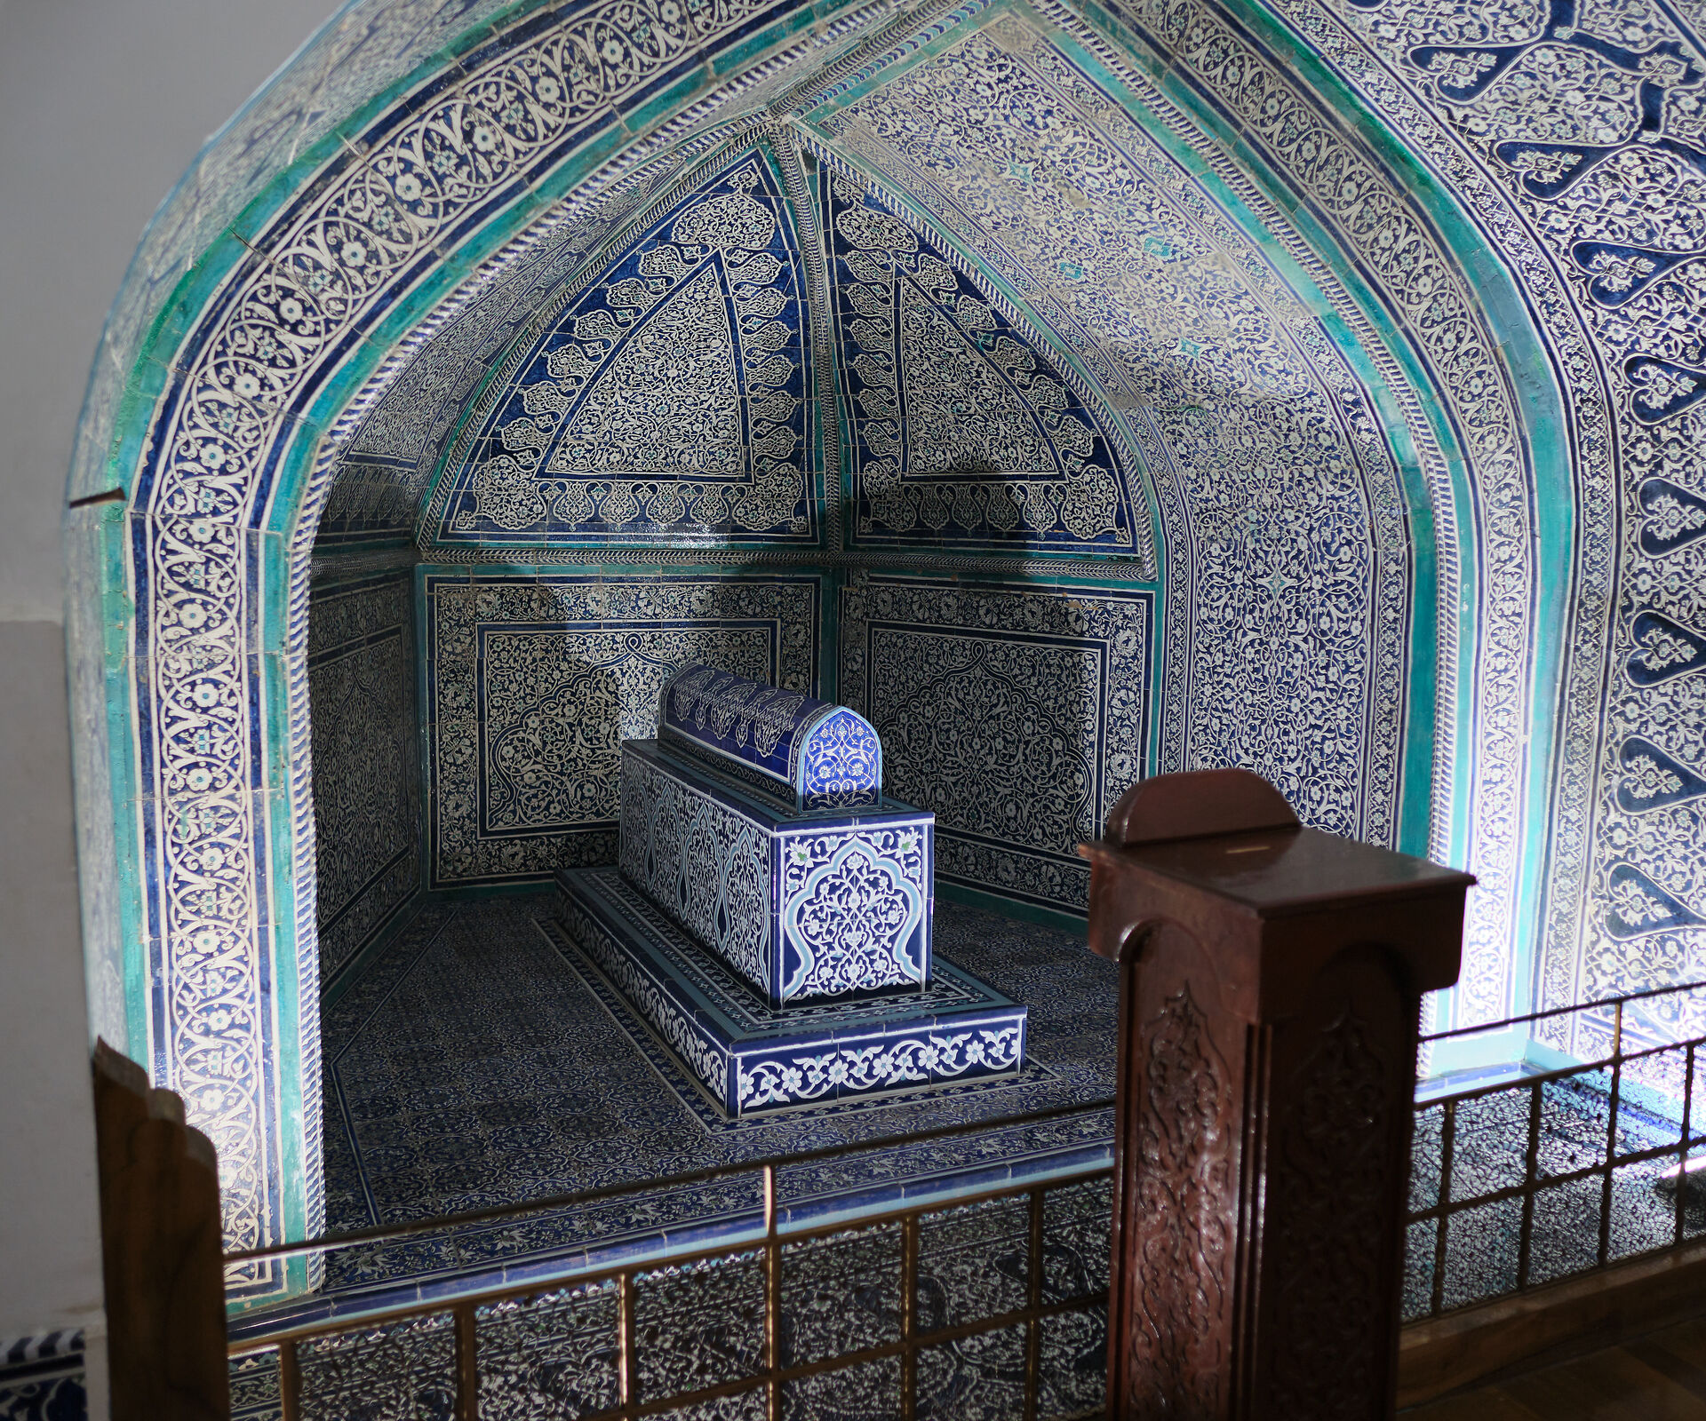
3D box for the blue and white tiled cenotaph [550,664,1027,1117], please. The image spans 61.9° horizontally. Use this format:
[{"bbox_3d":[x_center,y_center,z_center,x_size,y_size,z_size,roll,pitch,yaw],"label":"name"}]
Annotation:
[{"bbox_3d":[-0.312,0.403,4.606,0.860,0.991,2.000,-2,8,-24],"label":"blue and white tiled cenotaph"}]

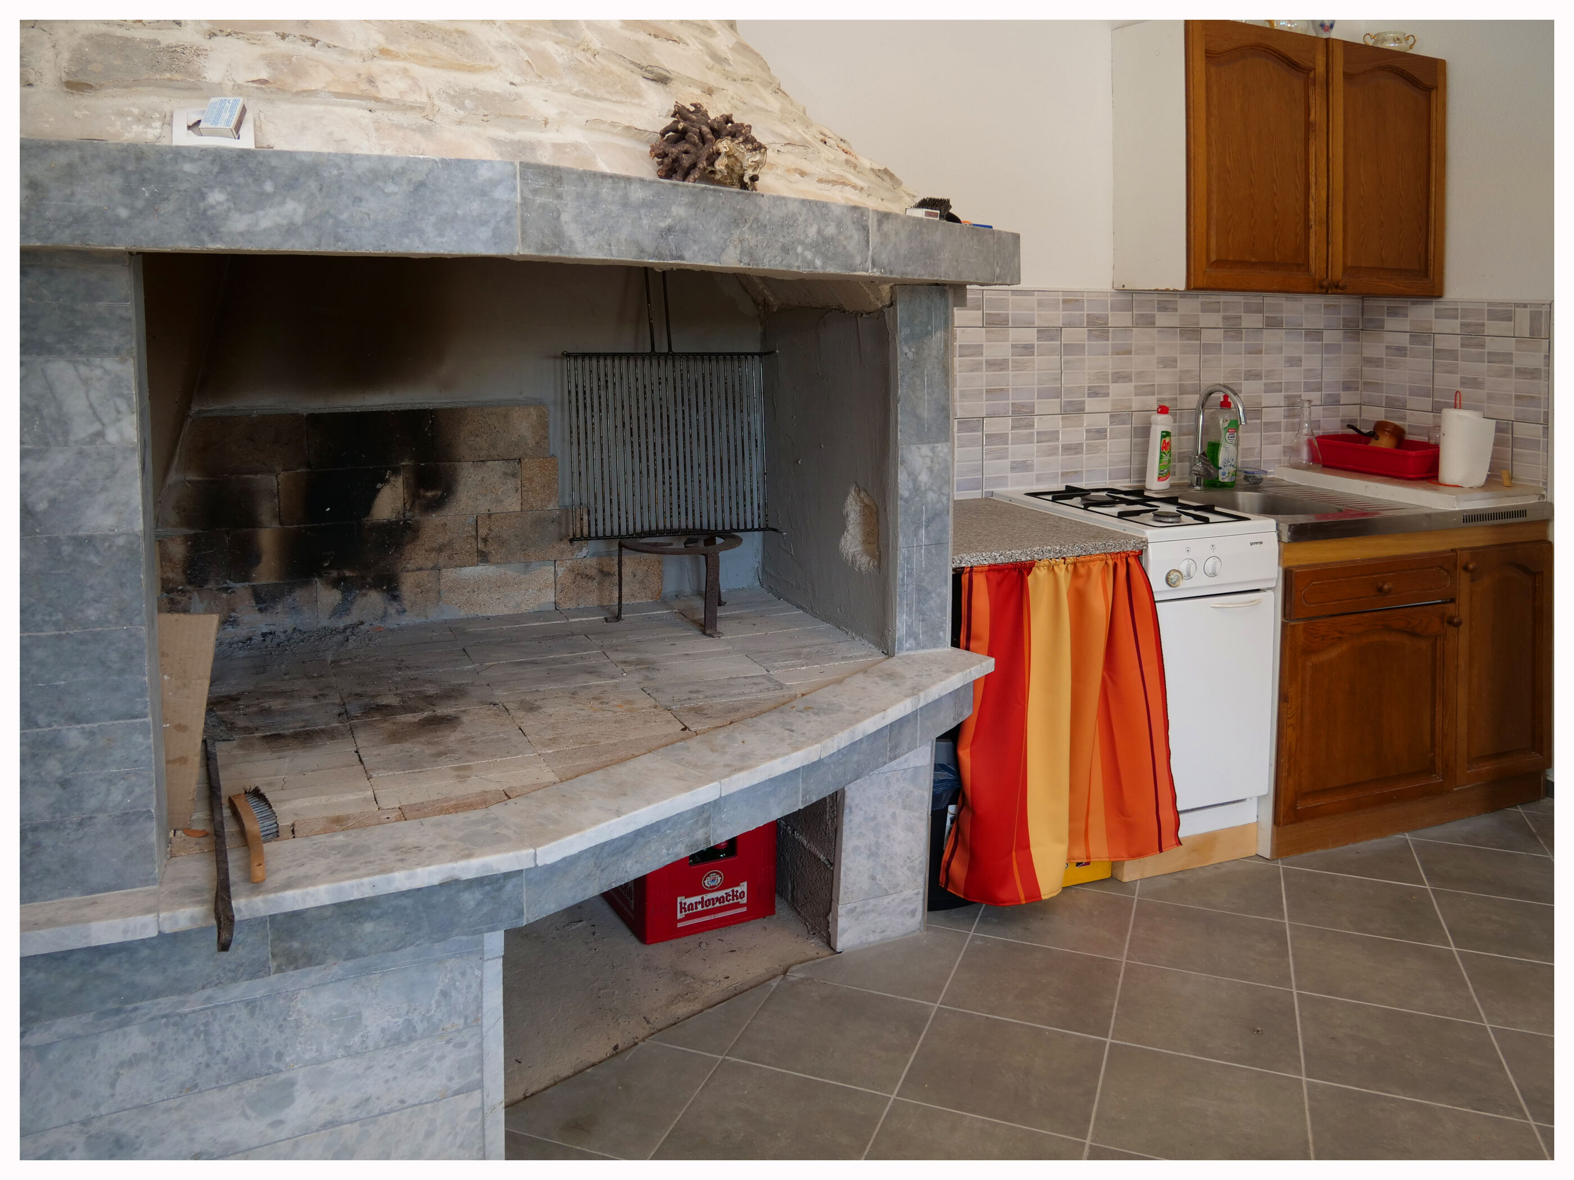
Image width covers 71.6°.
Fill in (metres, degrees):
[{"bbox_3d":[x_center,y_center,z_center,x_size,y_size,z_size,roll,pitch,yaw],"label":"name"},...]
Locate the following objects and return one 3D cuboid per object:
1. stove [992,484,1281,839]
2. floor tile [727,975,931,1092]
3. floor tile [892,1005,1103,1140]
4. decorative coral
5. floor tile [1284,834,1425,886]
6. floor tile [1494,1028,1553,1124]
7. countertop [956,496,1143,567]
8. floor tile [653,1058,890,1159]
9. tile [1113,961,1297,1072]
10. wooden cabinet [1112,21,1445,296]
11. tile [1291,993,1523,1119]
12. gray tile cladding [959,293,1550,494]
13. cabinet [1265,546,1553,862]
[{"bbox_3d":[0.883,0.173,2.842,0.400,0.790,0.600,-4,10,-23],"label":"stove"},{"bbox_3d":[0.082,0.842,2.070,0.330,0.010,0.330,3,9,22],"label":"floor tile"},{"bbox_3d":[0.400,0.874,1.983,0.332,0.010,0.332,4,9,22],"label":"floor tile"},{"bbox_3d":[-0.130,-0.735,1.810,0.180,0.150,0.150,-5,9,-30],"label":"decorative coral"},{"bbox_3d":[1.466,0.692,2.850,0.322,0.010,0.322,3,10,22],"label":"floor tile"},{"bbox_3d":[1.433,0.864,1.882,0.330,0.010,0.330,3,9,22],"label":"floor tile"},{"bbox_3d":[0.470,-0.145,2.710,0.570,0.035,0.600,-4,9,-24],"label":"countertop"},{"bbox_3d":[-0.042,0.887,1.766,0.330,0.010,0.330,3,9,22],"label":"floor tile"},{"bbox_3d":[0.804,0.815,2.087,0.322,0.010,0.322,3,10,22],"label":"tile"},{"bbox_3d":[1.427,-1.200,3.141,0.980,0.690,0.290,-4,10,-23],"label":"wooden cabinet"},{"bbox_3d":[1.146,0.865,2.042,0.332,0.010,0.332,4,9,22],"label":"tile"},{"bbox_3d":[1.275,-0.531,2.973,1.520,0.570,0.600,-4,10,-23],"label":"gray tile cladding"},{"bbox_3d":[1.655,0.222,3.275,1.080,0.840,0.560,-4,9,-24],"label":"cabinet"}]

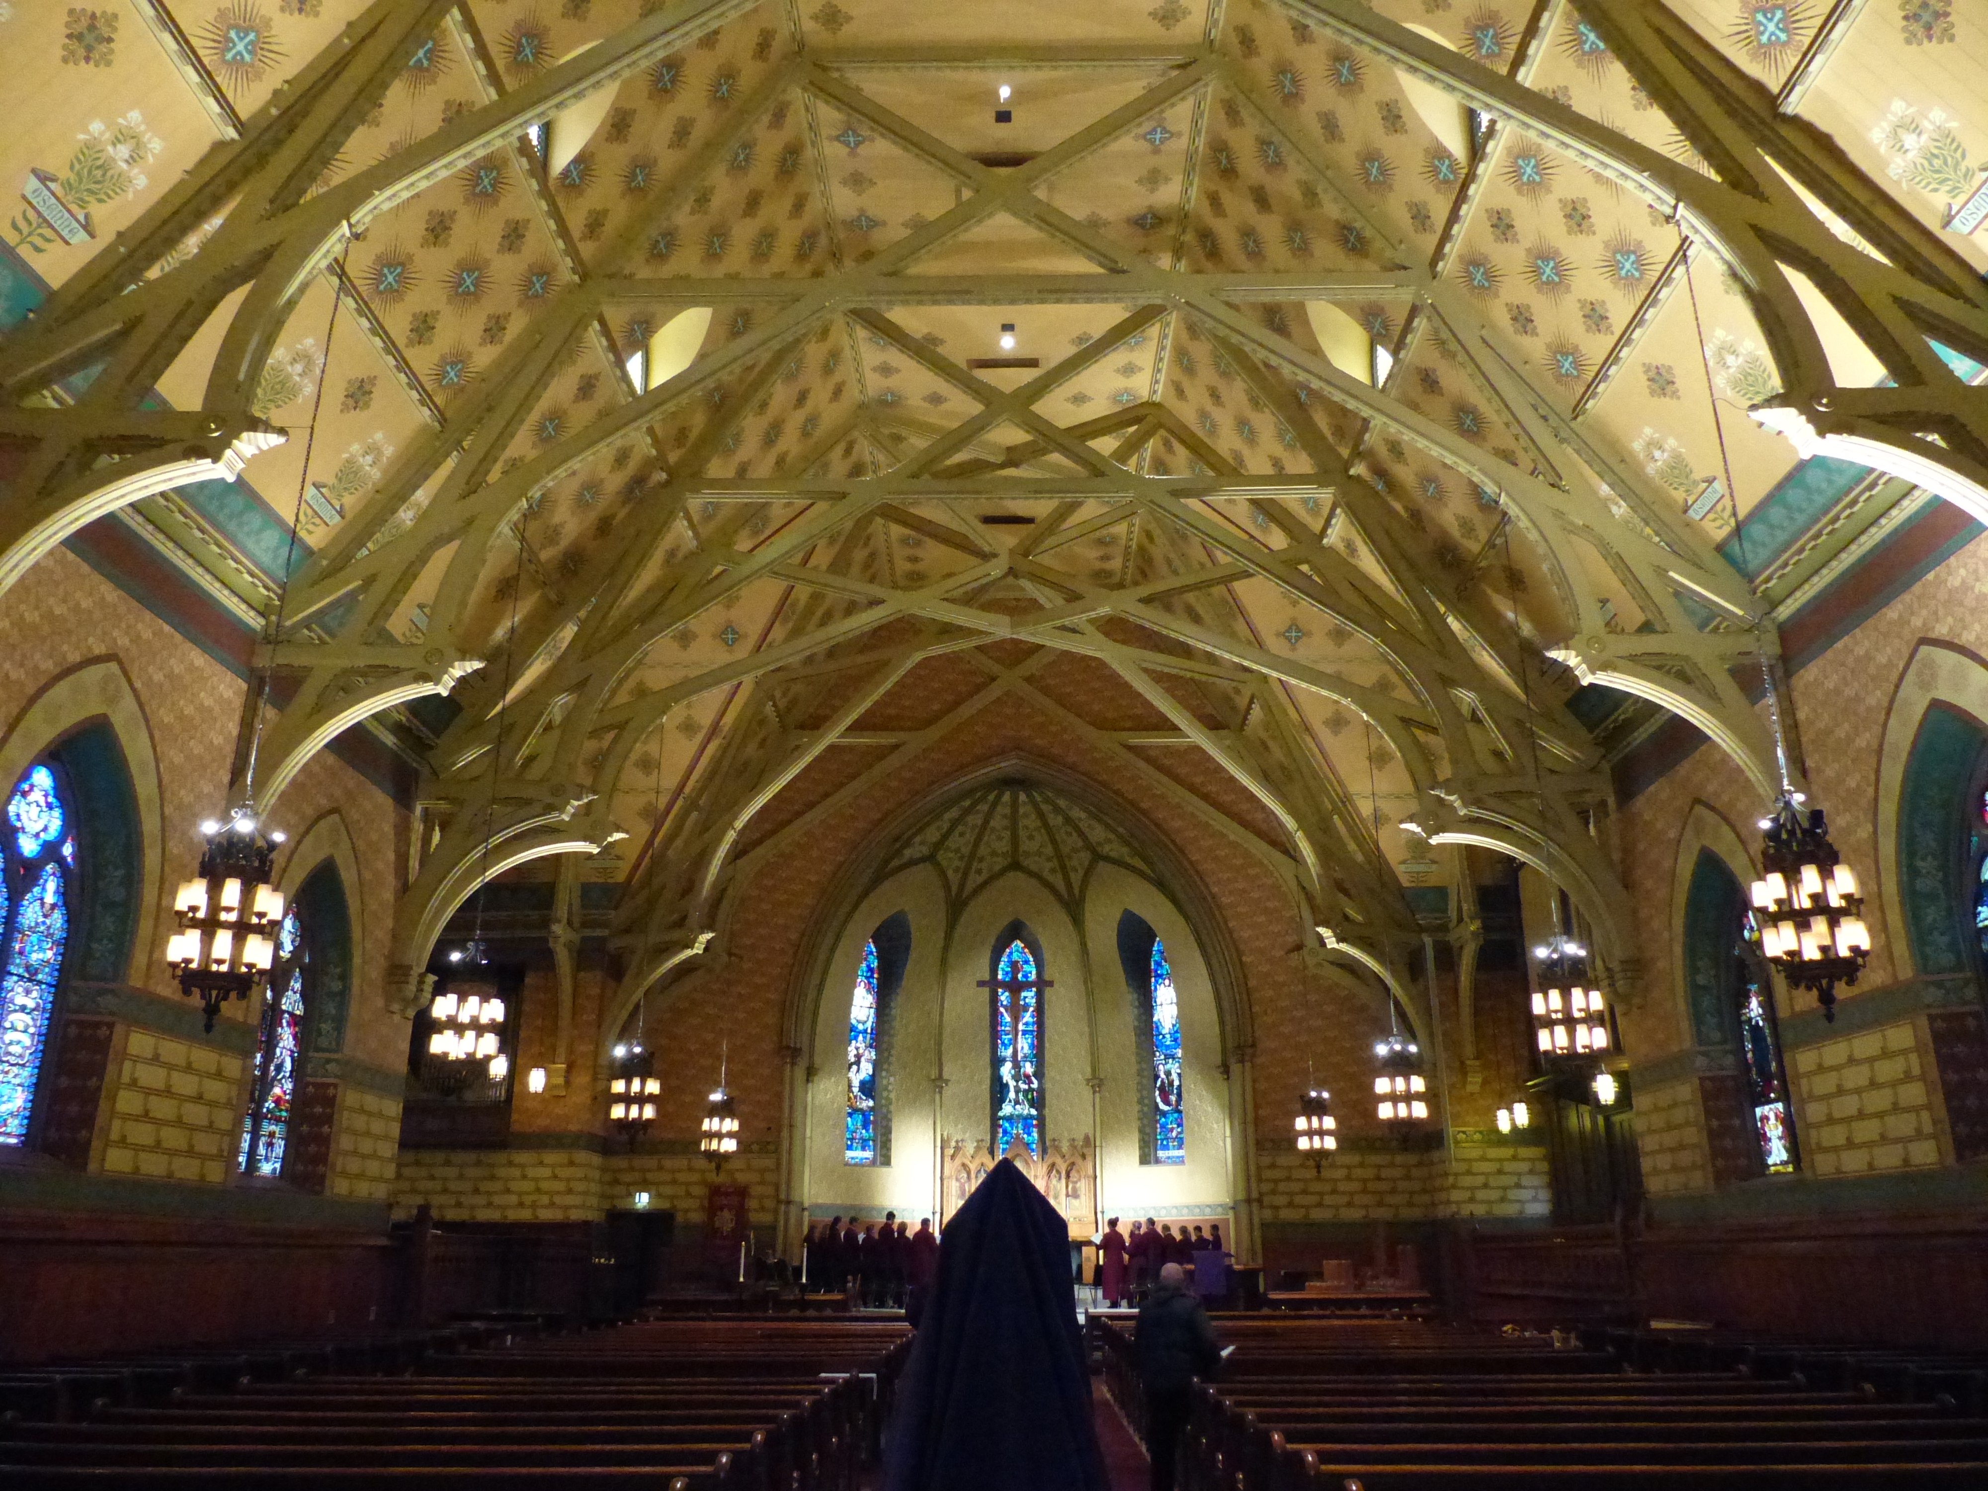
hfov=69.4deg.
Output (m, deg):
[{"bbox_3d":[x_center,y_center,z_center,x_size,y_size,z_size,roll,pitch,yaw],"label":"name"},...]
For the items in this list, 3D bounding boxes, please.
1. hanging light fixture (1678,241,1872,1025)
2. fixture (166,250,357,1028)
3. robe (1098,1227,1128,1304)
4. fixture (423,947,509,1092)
[{"bbox_3d":[6.300,-1.251,12.009,0.760,7.090,0.760,0,-19,1],"label":"hanging light fixture"},{"bbox_3d":[-6.018,-1.171,12.161,0.760,7.090,0.760,0,-19,1],"label":"fixture"},{"bbox_3d":[2.333,10.085,28.011,0.500,1.680,0.420,14,-24,-35],"label":"robe"},{"bbox_3d":[-5.942,3.063,16.110,0.780,1.722,0.780,0,-19,1],"label":"fixture"}]

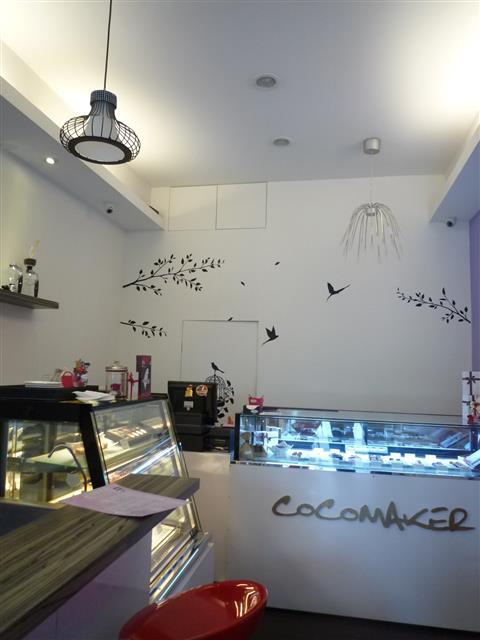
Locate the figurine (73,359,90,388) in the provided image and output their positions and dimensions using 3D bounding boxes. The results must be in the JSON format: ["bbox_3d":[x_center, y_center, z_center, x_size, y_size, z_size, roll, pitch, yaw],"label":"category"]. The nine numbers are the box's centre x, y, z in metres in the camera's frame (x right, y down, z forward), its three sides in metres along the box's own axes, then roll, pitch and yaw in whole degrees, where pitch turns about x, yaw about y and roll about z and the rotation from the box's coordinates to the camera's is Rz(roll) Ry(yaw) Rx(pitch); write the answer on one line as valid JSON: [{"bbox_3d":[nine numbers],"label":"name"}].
[{"bbox_3d":[-1.000,0.338,2.921,0.103,0.180,0.090,4,-7,-18],"label":"figurine"}]

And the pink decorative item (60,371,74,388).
[{"bbox_3d":[-1.054,0.365,2.825,0.080,0.106,0.060,4,-7,-20],"label":"pink decorative item"}]

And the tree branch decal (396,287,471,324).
[{"bbox_3d":[1.993,-0.153,4.762,0.727,0.394,0.020,1,-6,10],"label":"tree branch decal"}]

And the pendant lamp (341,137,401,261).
[{"bbox_3d":[1.184,-1.102,4.180,0.512,1.074,0.512,1,-6,10],"label":"pendant lamp"}]

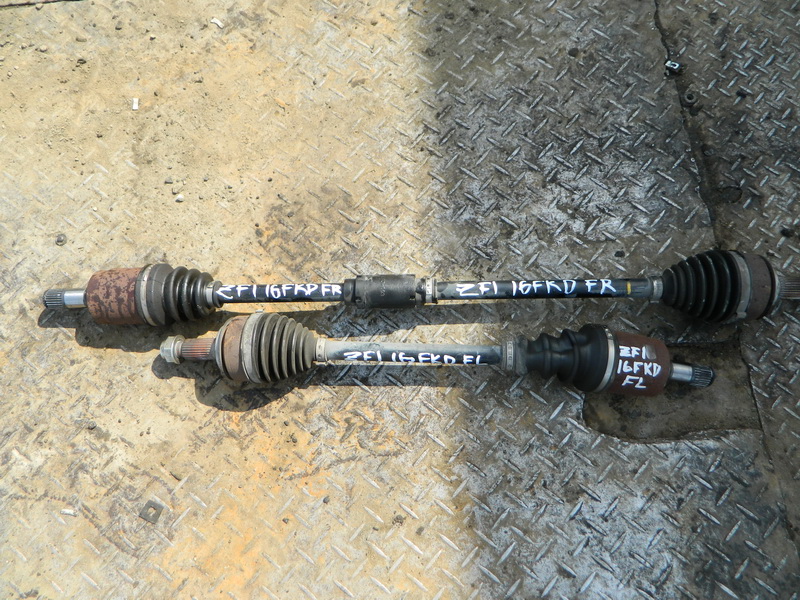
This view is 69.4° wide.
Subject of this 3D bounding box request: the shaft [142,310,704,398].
[{"bbox_3d":[0.036,0.062,0.670,0.640,0.082,0.086,2,75,3],"label":"shaft"}]

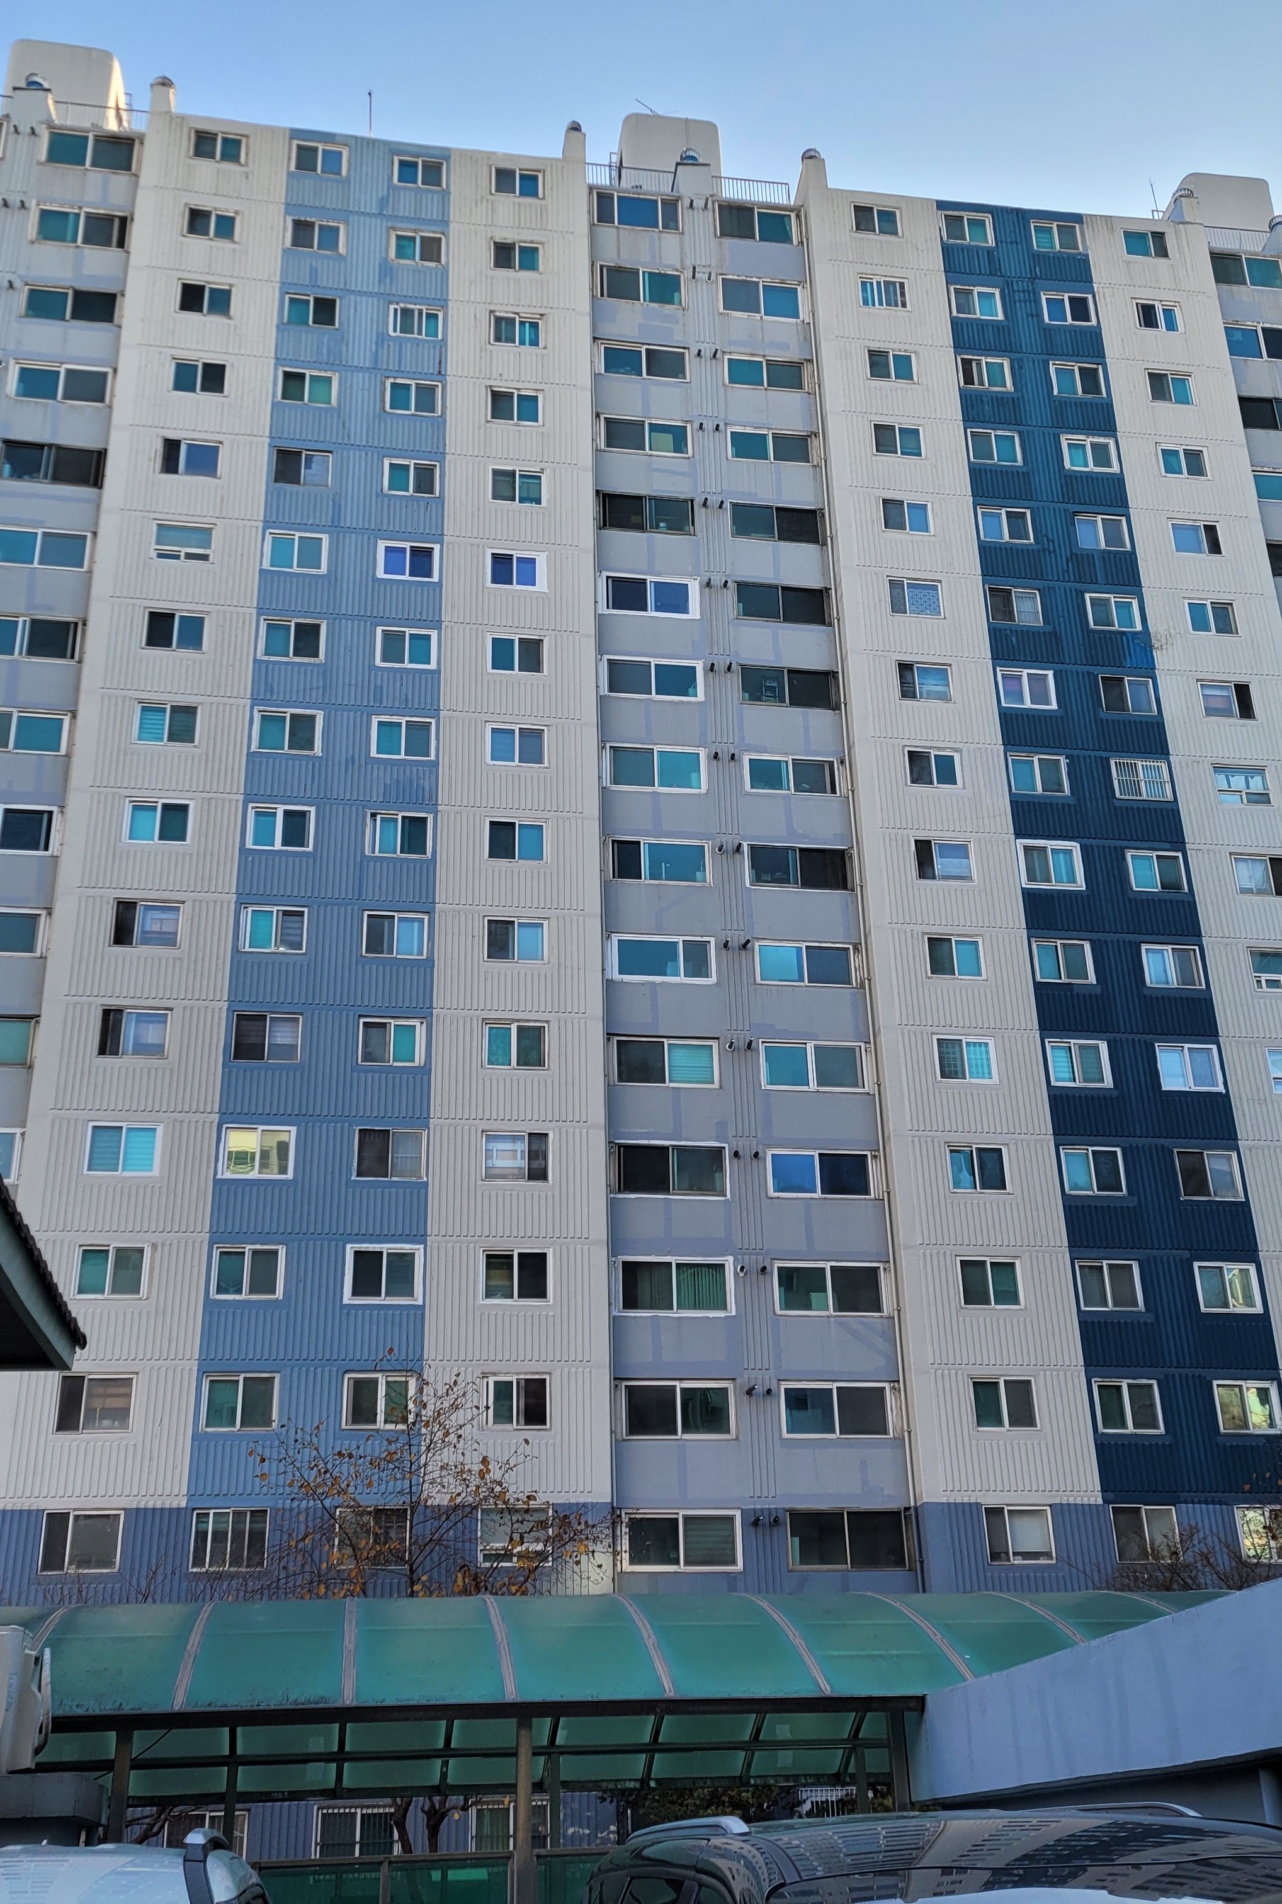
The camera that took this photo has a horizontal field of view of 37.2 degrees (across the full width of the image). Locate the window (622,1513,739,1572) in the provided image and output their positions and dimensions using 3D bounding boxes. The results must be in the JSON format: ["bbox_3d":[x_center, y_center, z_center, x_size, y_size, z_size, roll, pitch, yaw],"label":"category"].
[{"bbox_3d":[0.815,11.819,38.231,2.334,1.128,0.150,3,-27,-9],"label":"window"}]

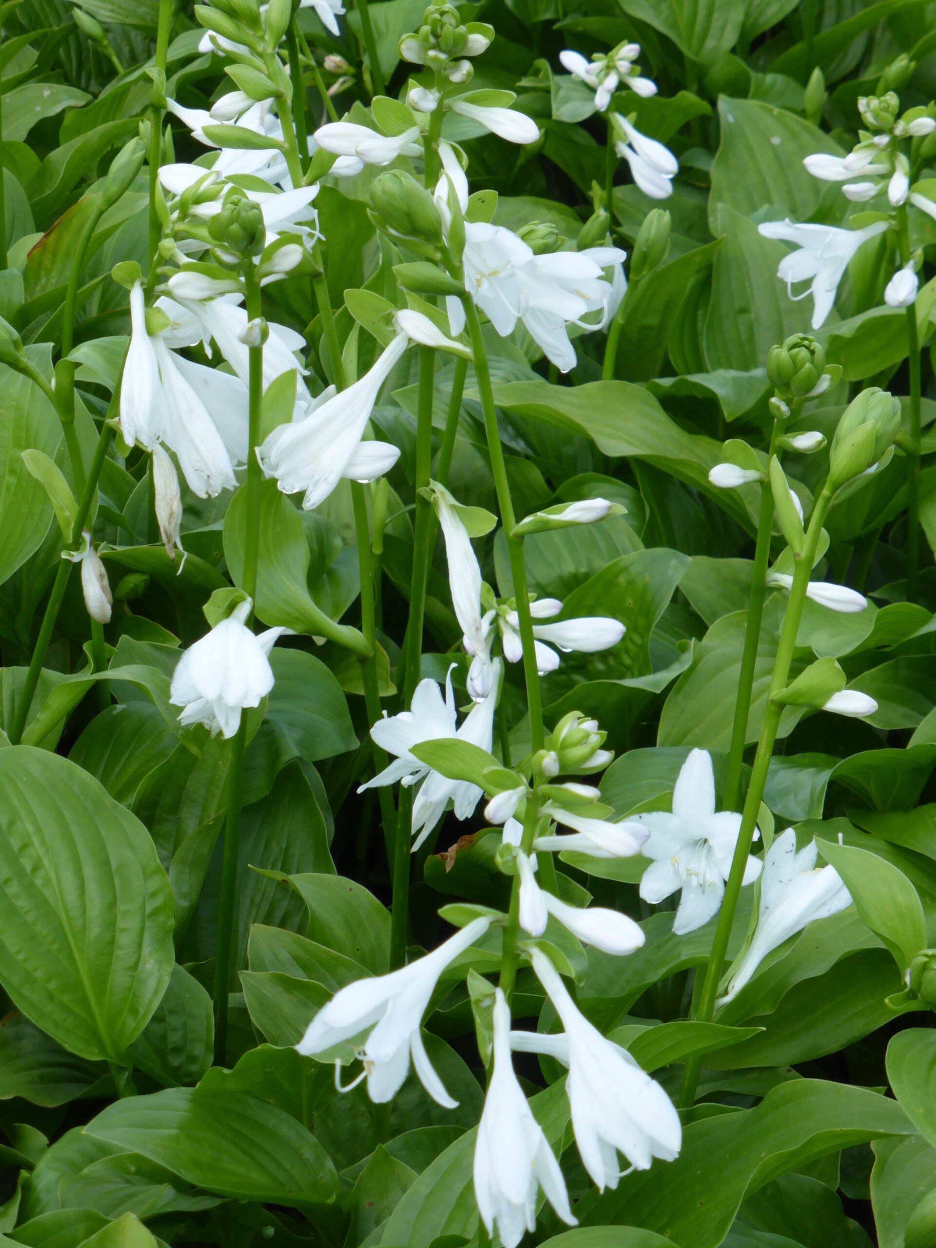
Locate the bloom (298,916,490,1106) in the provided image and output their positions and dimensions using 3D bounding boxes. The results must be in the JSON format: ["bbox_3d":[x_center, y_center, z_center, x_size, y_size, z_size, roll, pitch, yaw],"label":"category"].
[{"bbox_3d":[-0.034,0.173,1.940,0.100,0.062,0.062,-47,21,-6],"label":"bloom"}]

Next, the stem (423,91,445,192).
[{"bbox_3d":[-0.017,-0.241,2.200,0.009,0.056,0.009,3,26,-1],"label":"stem"}]

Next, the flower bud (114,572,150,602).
[{"bbox_3d":[-0.183,-0.021,2.400,0.020,0.014,0.014,-39,19,16],"label":"flower bud"}]

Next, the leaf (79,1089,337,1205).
[{"bbox_3d":[-0.114,0.232,1.950,0.115,0.032,0.070,10,28,19],"label":"leaf"}]

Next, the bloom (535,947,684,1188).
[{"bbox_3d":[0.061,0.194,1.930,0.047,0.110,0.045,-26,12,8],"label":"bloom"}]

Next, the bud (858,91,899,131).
[{"bbox_3d":[0.243,-0.303,2.600,0.023,0.023,0.023,0,27,0],"label":"bud"}]

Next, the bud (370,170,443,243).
[{"bbox_3d":[-0.028,-0.195,2.050,0.026,0.038,0.026,-36,20,16],"label":"bud"}]

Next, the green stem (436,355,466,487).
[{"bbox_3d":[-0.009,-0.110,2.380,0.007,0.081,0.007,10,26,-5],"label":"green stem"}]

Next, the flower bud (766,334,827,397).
[{"bbox_3d":[0.164,-0.130,2.200,0.028,0.031,0.028,6,26,-3],"label":"flower bud"}]

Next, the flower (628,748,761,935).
[{"bbox_3d":[0.107,0.103,2.070,0.061,0.085,0.060,2,20,4],"label":"flower"}]

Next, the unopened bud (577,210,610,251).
[{"bbox_3d":[0.075,-0.233,2.600,0.018,0.026,0.018,8,25,-4],"label":"unopened bud"}]

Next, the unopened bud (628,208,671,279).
[{"bbox_3d":[0.109,-0.229,2.650,0.023,0.046,0.023,16,24,-8],"label":"unopened bud"}]

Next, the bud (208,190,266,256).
[{"bbox_3d":[-0.108,-0.186,2.050,0.026,0.030,0.026,0,28,0],"label":"bud"}]

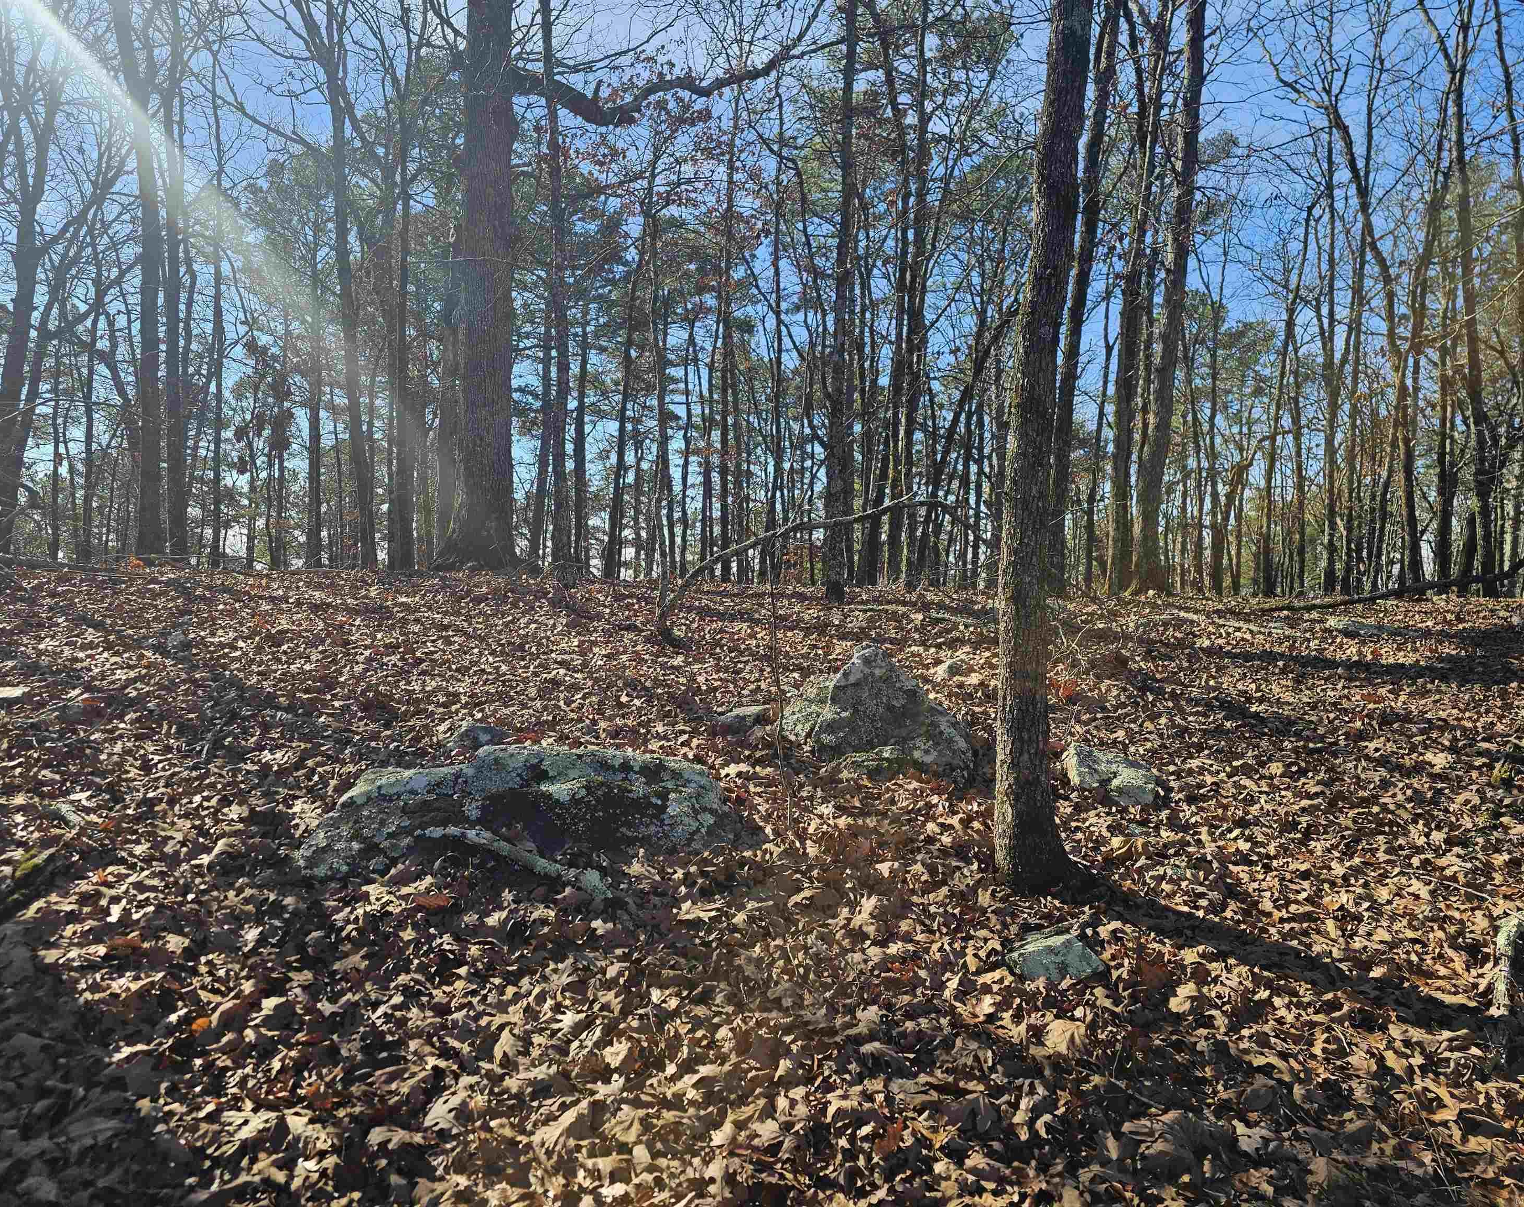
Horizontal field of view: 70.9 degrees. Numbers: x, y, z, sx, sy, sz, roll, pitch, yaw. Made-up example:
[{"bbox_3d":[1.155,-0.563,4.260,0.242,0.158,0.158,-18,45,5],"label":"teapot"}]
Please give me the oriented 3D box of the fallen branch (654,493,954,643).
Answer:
[{"bbox_3d":[0.377,-0.316,10.000,2.750,1.350,0.500,1,1,-6],"label":"fallen branch"}]

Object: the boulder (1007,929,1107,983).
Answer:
[{"bbox_3d":[0.923,1.107,3.370,0.300,0.130,0.220,1,1,6],"label":"boulder"}]

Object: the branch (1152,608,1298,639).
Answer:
[{"bbox_3d":[5.265,0.213,12.300,0.200,0.250,1.900,0,1,-30],"label":"branch"}]

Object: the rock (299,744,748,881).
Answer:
[{"bbox_3d":[-0.979,0.848,4.550,1.750,0.470,0.800,1,1,-12],"label":"rock"}]

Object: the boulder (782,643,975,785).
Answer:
[{"bbox_3d":[0.643,0.565,5.800,0.950,0.680,0.700,1,1,24],"label":"boulder"}]

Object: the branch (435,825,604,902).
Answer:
[{"bbox_3d":[-0.930,0.997,4.120,0.740,0.200,0.090,1,1,19],"label":"branch"}]

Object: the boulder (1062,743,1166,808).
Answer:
[{"bbox_3d":[1.745,0.843,5.300,0.470,0.240,0.340,1,1,24],"label":"boulder"}]

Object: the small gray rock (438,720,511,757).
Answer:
[{"bbox_3d":[-1.645,0.774,6.150,0.410,0.190,0.330,1,1,-6],"label":"small gray rock"}]

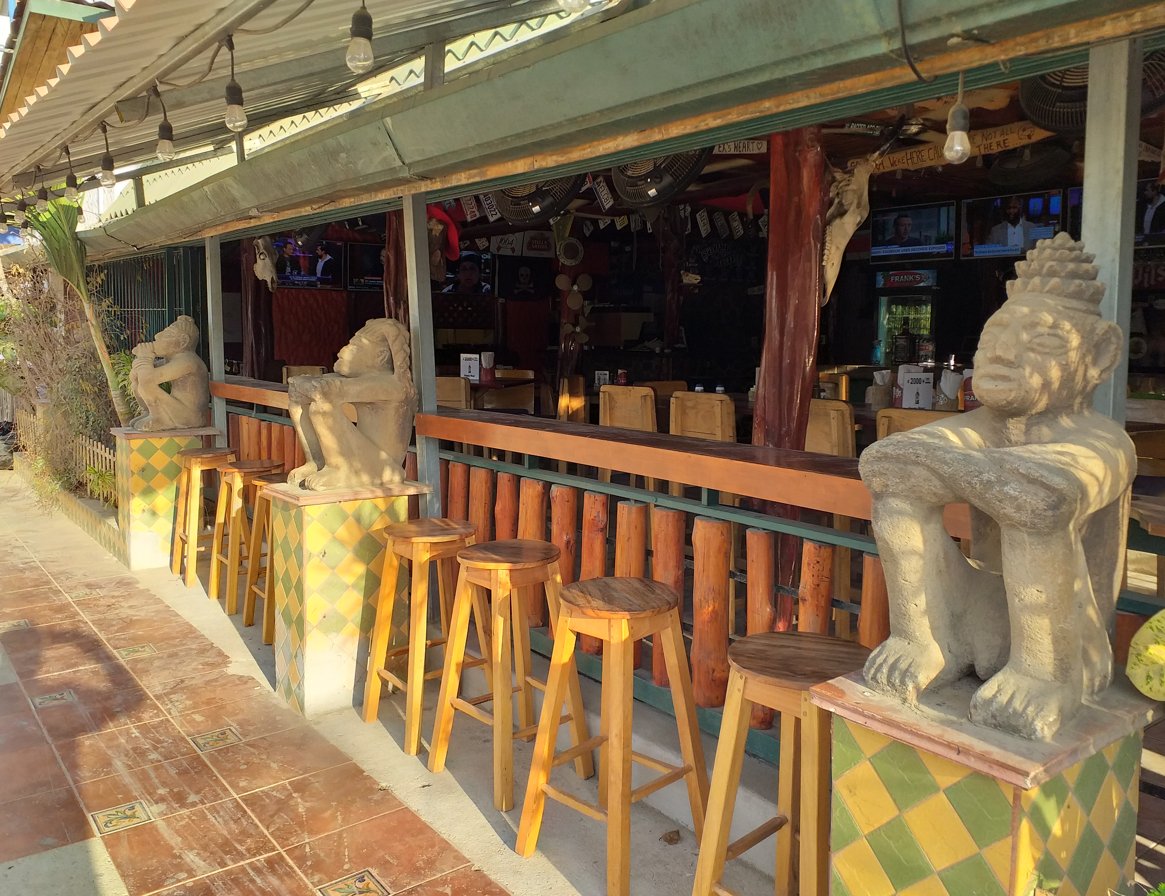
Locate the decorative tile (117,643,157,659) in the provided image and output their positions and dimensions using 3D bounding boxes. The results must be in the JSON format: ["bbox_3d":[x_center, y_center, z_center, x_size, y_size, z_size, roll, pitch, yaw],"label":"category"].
[{"bbox_3d":[-2.151,0.987,4.335,0.152,0.010,0.152,-4,8,-39],"label":"decorative tile"}]

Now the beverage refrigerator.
[{"bbox_3d":[3.368,-0.831,8.983,0.640,1.822,0.664,-6,9,-39],"label":"beverage refrigerator"}]

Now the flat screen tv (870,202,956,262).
[{"bbox_3d":[3.292,-2.135,8.937,0.070,0.552,0.921,-6,9,-39],"label":"flat screen tv"}]

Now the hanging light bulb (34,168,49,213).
[{"bbox_3d":[-1.941,-0.924,3.220,0.052,0.157,0.052,-4,8,-39],"label":"hanging light bulb"}]

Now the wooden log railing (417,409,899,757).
[{"bbox_3d":[0.205,0.415,2.934,0.283,0.887,2.484,-6,9,-39],"label":"wooden log railing"}]

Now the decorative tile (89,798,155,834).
[{"bbox_3d":[-1.457,1.170,2.837,0.152,0.010,0.152,-4,8,-39],"label":"decorative tile"}]

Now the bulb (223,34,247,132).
[{"bbox_3d":[-0.776,-0.812,2.000,0.048,0.214,0.048,-6,9,-39],"label":"bulb"}]

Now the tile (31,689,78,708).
[{"bbox_3d":[-2.211,1.051,3.752,0.152,0.010,0.152,-4,8,-39],"label":"tile"}]

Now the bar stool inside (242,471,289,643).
[{"bbox_3d":[-1.370,0.502,4.250,0.390,0.734,0.370,-6,9,-39],"label":"bar stool inside"}]

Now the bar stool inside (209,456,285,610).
[{"bbox_3d":[-1.707,0.442,4.670,0.390,0.734,0.370,-6,9,-39],"label":"bar stool inside"}]

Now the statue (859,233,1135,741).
[{"bbox_3d":[0.768,0.042,1.593,0.465,0.810,0.375,-4,8,-39],"label":"statue"}]

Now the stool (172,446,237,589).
[{"bbox_3d":[-2.354,0.422,5.692,0.410,0.803,0.410,-4,8,-39],"label":"stool"}]

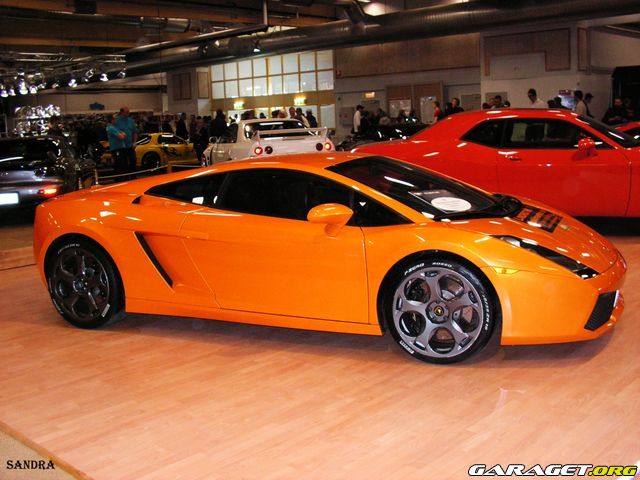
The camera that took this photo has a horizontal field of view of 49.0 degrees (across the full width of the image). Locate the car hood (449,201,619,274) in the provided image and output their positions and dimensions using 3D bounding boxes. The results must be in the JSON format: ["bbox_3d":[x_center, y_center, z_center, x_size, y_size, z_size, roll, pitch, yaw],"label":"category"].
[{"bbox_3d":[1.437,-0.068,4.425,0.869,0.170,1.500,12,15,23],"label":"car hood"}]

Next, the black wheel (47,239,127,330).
[{"bbox_3d":[-1.622,0.296,5.051,0.660,0.656,0.290,2,11,25],"label":"black wheel"}]

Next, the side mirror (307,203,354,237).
[{"bbox_3d":[0.073,-0.106,3.995,0.200,0.200,0.240,2,11,25],"label":"side mirror"}]

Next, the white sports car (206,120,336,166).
[{"bbox_3d":[-1.202,-1.752,14.725,1.800,1.360,4.650,-6,10,-19],"label":"white sports car"}]

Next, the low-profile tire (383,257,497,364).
[{"bbox_3d":[0.692,0.377,3.958,0.645,0.645,0.235,2,11,25],"label":"low-profile tire"}]

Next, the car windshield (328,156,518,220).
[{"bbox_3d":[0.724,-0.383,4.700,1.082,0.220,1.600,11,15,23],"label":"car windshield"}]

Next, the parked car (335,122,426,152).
[{"bbox_3d":[2.264,-1.859,14.917,4.400,1.240,1.800,-11,13,-41],"label":"parked car"}]

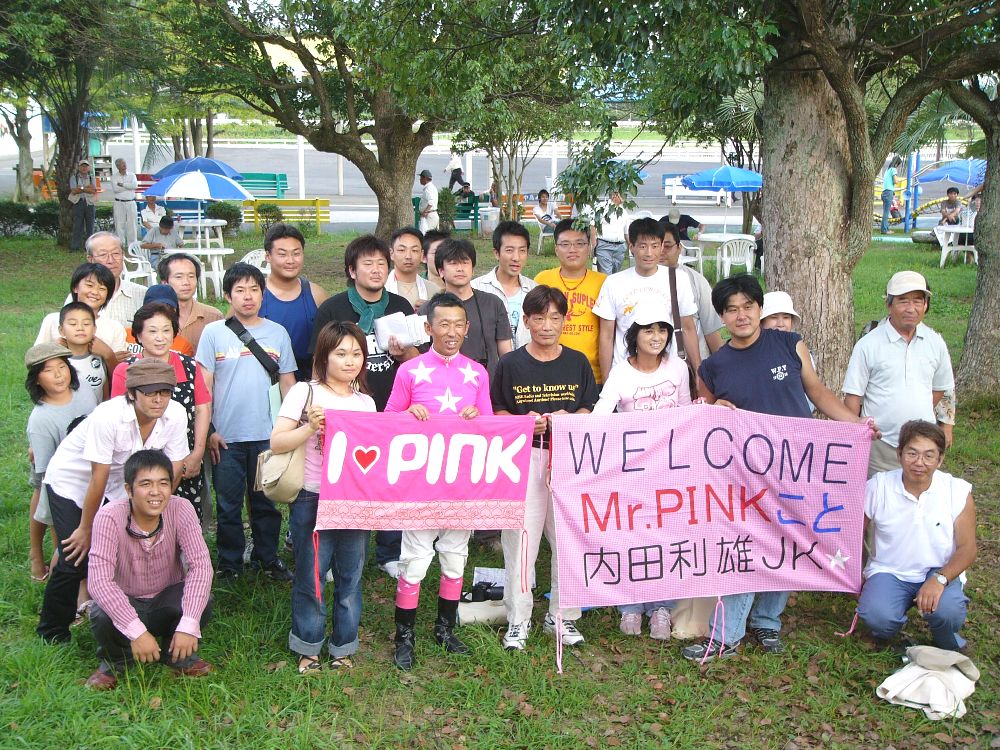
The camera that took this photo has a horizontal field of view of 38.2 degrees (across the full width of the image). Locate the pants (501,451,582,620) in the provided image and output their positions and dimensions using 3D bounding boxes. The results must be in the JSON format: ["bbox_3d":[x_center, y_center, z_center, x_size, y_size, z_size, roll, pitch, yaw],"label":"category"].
[{"bbox_3d":[0.188,0.756,6.713,0.370,0.880,0.260,-1,10,-4],"label":"pants"}]

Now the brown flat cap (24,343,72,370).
[{"bbox_3d":[-2.343,-0.098,7.497,0.190,0.120,0.250,-15,12,-36],"label":"brown flat cap"}]

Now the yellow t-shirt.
[{"bbox_3d":[0.400,-0.249,7.750,0.500,0.660,0.290,-1,10,-2],"label":"yellow t-shirt"}]

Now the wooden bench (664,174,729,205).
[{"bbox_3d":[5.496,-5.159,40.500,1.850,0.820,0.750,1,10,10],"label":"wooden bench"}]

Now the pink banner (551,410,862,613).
[{"bbox_3d":[0.943,0.590,6.501,1.450,0.890,0.110,-2,10,-14],"label":"pink banner"}]

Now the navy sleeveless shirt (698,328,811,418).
[{"bbox_3d":[1.155,0.143,6.504,0.500,0.660,0.290,-6,10,13],"label":"navy sleeveless shirt"}]

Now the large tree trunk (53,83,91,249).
[{"bbox_3d":[-8.385,-4.071,28.200,0.600,3.250,0.580,-1,10,0],"label":"large tree trunk"}]

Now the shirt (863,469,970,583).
[{"bbox_3d":[1.908,0.676,6.618,0.460,0.490,0.300,3,10,14],"label":"shirt"}]

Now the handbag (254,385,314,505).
[{"bbox_3d":[-0.952,0.312,6.351,0.230,0.500,0.130,6,12,30],"label":"handbag"}]

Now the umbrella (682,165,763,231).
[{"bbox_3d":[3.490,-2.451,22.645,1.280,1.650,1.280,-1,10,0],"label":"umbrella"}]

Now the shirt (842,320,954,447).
[{"bbox_3d":[1.921,0.046,6.964,0.510,0.620,0.270,0,10,3],"label":"shirt"}]

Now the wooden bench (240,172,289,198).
[{"bbox_3d":[-7.602,-5.979,45.655,1.800,0.770,0.600,0,10,0],"label":"wooden bench"}]

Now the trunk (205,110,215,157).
[{"bbox_3d":[-7.946,-5.892,39.578,0.250,2.700,0.250,0,10,0],"label":"trunk"}]

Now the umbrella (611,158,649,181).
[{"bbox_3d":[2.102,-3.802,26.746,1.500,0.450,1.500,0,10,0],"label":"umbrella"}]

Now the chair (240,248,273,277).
[{"bbox_3d":[-3.167,-1.275,18.865,0.560,0.800,0.550,8,13,39],"label":"chair"}]

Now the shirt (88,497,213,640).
[{"bbox_3d":[-1.464,0.802,6.050,0.490,0.530,0.420,-2,10,-7],"label":"shirt"}]

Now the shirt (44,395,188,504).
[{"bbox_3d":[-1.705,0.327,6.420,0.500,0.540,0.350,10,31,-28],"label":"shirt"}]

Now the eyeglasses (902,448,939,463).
[{"bbox_3d":[1.780,0.340,6.100,0.150,0.050,0.140,8,11,10],"label":"eyeglasses"}]

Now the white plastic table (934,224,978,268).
[{"bbox_3d":[7.623,-2.055,23.602,0.820,0.690,0.820,7,12,35],"label":"white plastic table"}]

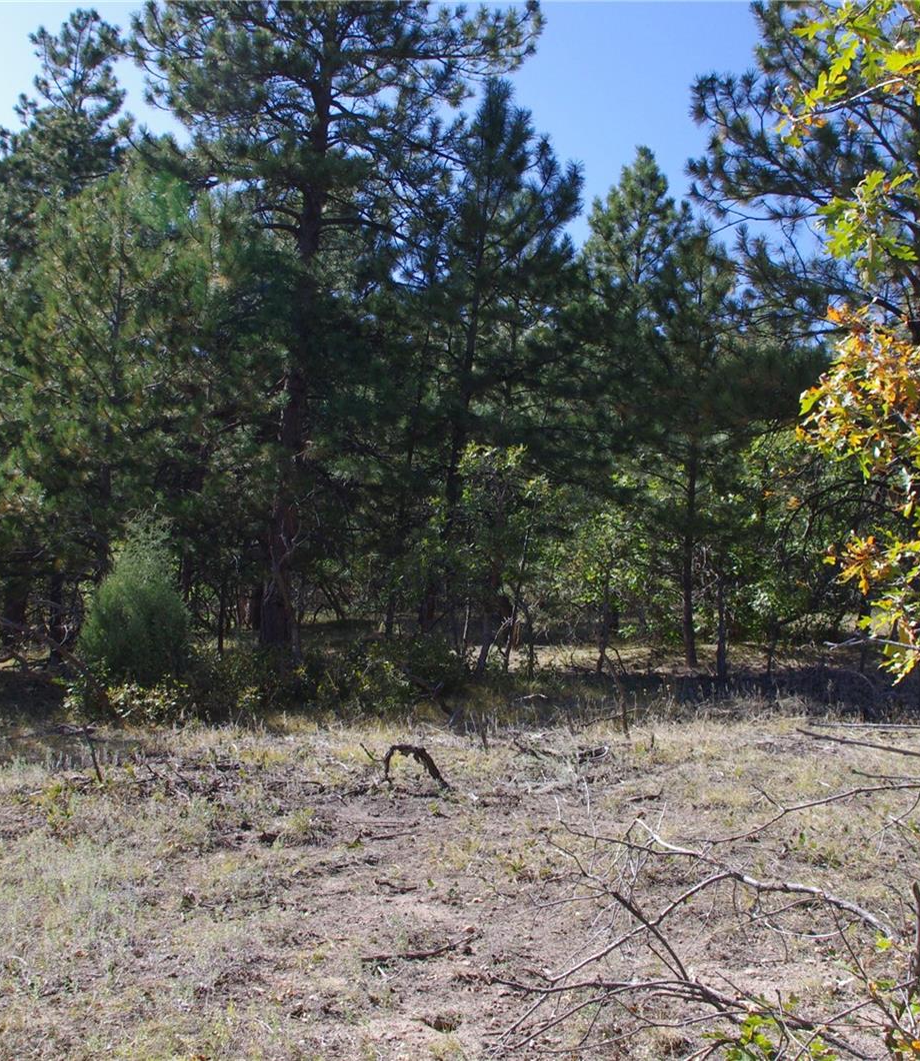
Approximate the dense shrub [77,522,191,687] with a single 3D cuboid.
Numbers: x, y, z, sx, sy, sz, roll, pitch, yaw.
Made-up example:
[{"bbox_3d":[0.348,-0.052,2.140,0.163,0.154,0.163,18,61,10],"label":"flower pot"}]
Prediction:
[{"bbox_3d":[-3.675,0.866,13.500,1.250,1.900,1.200,0,-1,0],"label":"dense shrub"}]

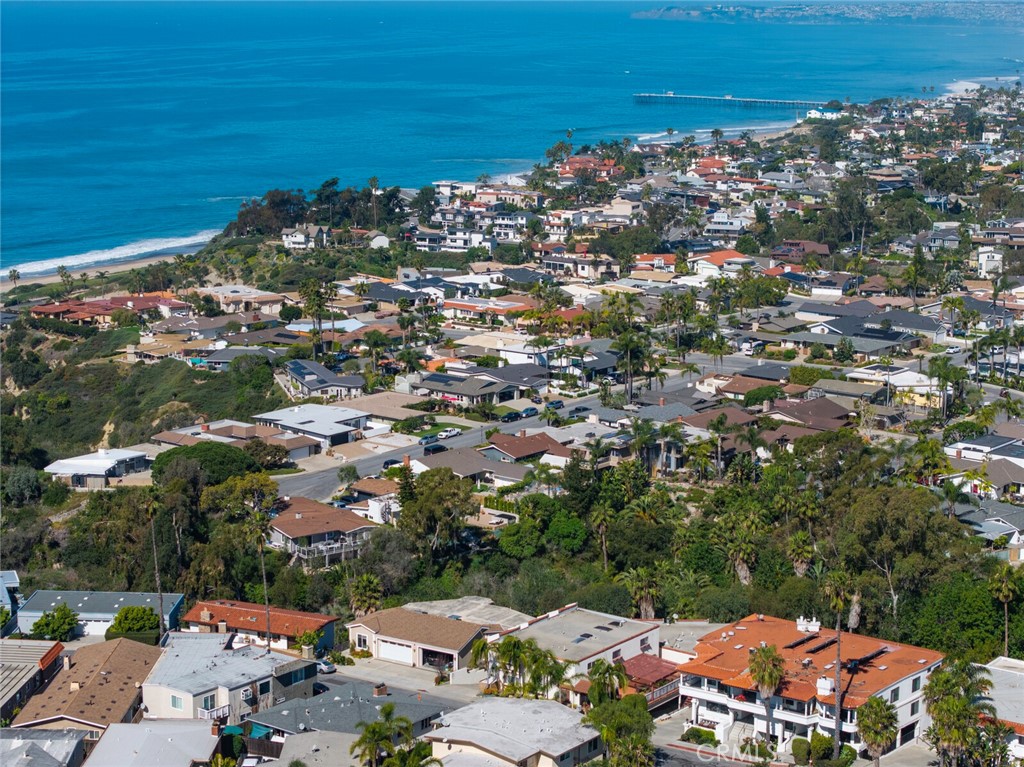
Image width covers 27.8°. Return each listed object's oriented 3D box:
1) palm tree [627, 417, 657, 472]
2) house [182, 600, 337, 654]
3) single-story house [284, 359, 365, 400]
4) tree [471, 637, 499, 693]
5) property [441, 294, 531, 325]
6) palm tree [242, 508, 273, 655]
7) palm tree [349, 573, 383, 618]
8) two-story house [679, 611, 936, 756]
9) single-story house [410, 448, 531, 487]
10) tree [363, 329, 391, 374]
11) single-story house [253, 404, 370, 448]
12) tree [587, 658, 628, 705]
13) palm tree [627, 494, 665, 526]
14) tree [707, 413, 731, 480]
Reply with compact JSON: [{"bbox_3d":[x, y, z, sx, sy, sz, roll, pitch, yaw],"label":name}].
[{"bbox_3d":[25.150,12.250,403.030,5.600,11.500,5.600,0,11,0],"label":"palm tree"},{"bbox_3d":[-32.200,31.440,266.960,18.000,3.900,9.000,5,12,24],"label":"house"},{"bbox_3d":[-44.800,-0.700,498.710,14.800,4.700,31.000,-4,11,-19],"label":"single-story house"},{"bbox_3d":[-3.040,32.090,237.170,3.600,6.230,3.600,0,11,0],"label":"tree"},{"bbox_3d":[-7.340,-22.950,642.460,22.910,4.900,15.410,7,13,33],"label":"property"},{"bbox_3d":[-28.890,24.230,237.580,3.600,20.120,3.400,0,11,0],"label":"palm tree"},{"bbox_3d":[-19.260,28.720,272.250,4.300,8.000,4.300,0,11,0],"label":"palm tree"},{"bbox_3d":[33.590,34.020,235.710,23.490,8.600,17.510,8,13,35],"label":"two-story house"},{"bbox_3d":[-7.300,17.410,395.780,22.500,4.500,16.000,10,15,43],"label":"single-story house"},{"bbox_3d":[-31.950,-7.570,489.030,6.300,11.000,6.300,0,11,0],"label":"tree"},{"bbox_3d":[-40.200,9.160,432.120,25.000,4.000,20.200,10,14,41],"label":"single-story house"},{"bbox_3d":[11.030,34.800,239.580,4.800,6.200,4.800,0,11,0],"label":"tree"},{"bbox_3d":[23.860,23.060,370.520,6.600,6.200,6.600,0,11,0],"label":"palm tree"},{"bbox_3d":[39.770,12.160,399.840,4.800,13.000,4.800,0,11,0],"label":"tree"}]

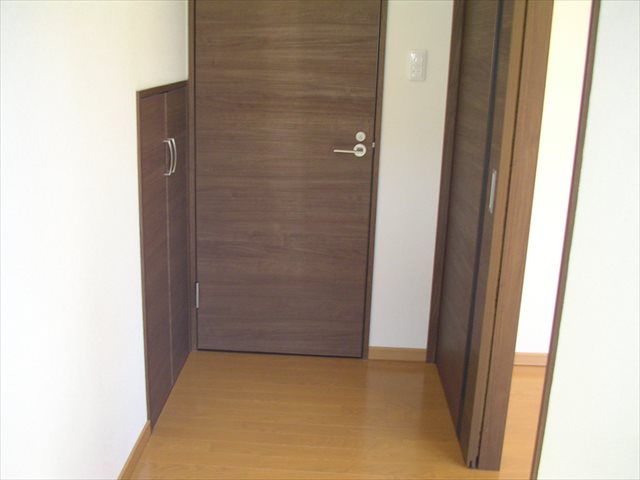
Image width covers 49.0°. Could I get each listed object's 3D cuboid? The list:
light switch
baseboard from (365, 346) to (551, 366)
[{"bbox_3d":[0.371,-0.667,2.680,0.070,0.118,0.013,2,15,1],"label":"light switch"},{"bbox_3d":[0.596,0.497,2.995,0.771,0.060,0.014,2,15,1],"label":"baseboard"}]

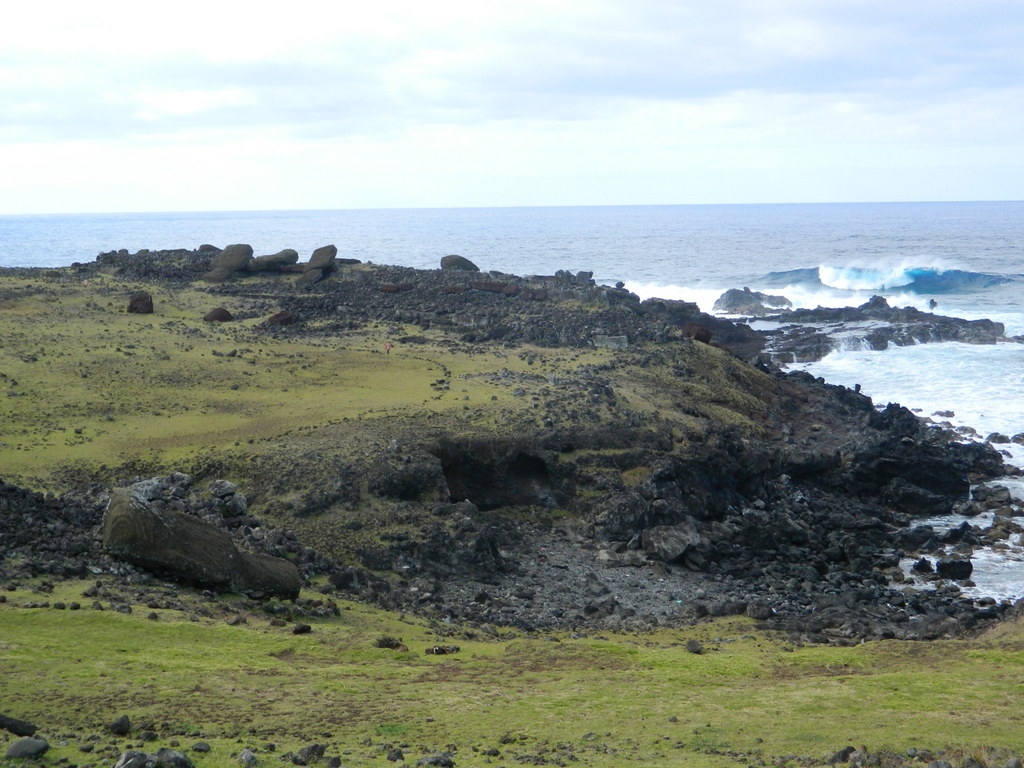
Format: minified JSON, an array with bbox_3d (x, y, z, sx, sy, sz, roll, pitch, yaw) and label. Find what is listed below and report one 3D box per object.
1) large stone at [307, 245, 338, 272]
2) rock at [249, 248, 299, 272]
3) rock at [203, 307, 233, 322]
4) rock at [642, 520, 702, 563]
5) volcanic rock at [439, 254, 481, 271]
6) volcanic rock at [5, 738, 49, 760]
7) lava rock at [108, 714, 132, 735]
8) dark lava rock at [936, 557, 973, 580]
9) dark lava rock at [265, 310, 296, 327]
[{"bbox_3d":[-17.820,-11.802,158.566,2.900,2.500,2.300,-1,6,-6],"label":"large stone"},{"bbox_3d":[-19.335,-10.095,137.278,4.071,1.872,2.035,-2,6,-8],"label":"rock"},{"bbox_3d":[-19.222,-4.511,110.246,1.896,0.951,1.801,-2,6,-10],"label":"rock"},{"bbox_3d":[5.141,5.077,54.523,1.908,1.293,1.622,0,6,5],"label":"rock"},{"bbox_3d":[-4.019,-9.444,131.600,3.122,1.327,2.185,-1,6,-2],"label":"volcanic rock"},{"bbox_3d":[-6.496,4.875,22.584,0.603,0.271,0.452,-3,6,-17],"label":"volcanic rock"},{"bbox_3d":[-5.561,4.831,23.890,0.340,0.268,0.272,-2,6,-14],"label":"lava rock"},{"bbox_3d":[15.398,6.420,58.674,1.253,0.777,1.065,1,6,15],"label":"dark lava rock"},{"bbox_3d":[-14.720,-4.192,107.920,1.856,0.993,1.670,-2,6,-8],"label":"dark lava rock"}]

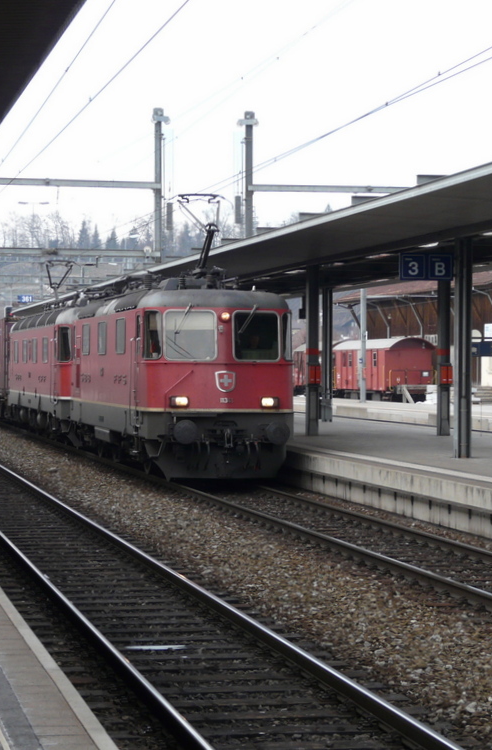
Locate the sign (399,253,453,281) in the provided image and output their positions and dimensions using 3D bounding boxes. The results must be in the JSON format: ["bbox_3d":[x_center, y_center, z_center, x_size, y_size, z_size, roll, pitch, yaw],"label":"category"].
[{"bbox_3d":[3.252,-1.960,36.050,1.000,0.500,0.100,0,0,-12],"label":"sign"}]

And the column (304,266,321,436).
[{"bbox_3d":[1.550,-0.573,46.736,0.245,3.980,0.245,0,0,-12],"label":"column"}]

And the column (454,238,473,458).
[{"bbox_3d":[3.934,-0.488,36.136,0.250,3.980,0.250,0,0,-12],"label":"column"}]

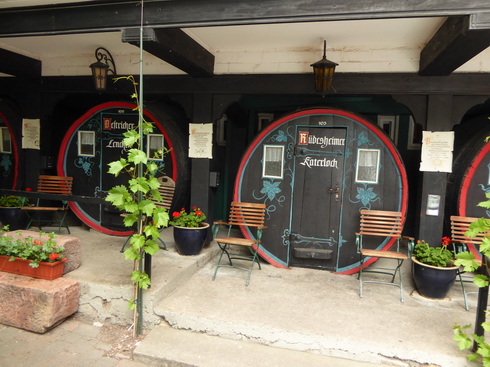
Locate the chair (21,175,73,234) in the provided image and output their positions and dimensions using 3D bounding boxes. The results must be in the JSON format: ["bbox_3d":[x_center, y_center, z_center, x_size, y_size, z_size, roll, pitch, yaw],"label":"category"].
[{"bbox_3d":[-2.635,0.343,4.565,0.544,0.827,0.624,2,6,-10],"label":"chair"}]

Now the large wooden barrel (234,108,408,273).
[{"bbox_3d":[1.083,0.071,5.285,2.220,2.200,2.000,3,5,8],"label":"large wooden barrel"}]

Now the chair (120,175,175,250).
[{"bbox_3d":[-1.257,0.399,4.479,0.440,0.990,0.580,6,6,33],"label":"chair"}]

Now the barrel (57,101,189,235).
[{"bbox_3d":[-1.799,-0.287,6.274,2.120,2.100,2.000,4,5,13],"label":"barrel"}]

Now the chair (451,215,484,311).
[{"bbox_3d":[2.496,0.834,3.593,0.560,0.860,0.570,4,5,10],"label":"chair"}]

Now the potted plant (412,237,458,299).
[{"bbox_3d":[2.139,0.913,3.769,0.520,0.640,0.520,4,5,12],"label":"potted plant"}]

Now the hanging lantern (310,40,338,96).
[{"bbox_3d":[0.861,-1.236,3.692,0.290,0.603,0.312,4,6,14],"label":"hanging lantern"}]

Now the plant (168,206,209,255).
[{"bbox_3d":[-0.692,0.577,4.314,0.529,0.595,0.507,4,6,14],"label":"plant"}]

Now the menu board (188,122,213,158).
[{"bbox_3d":[-0.573,-0.553,4.412,0.326,0.444,0.020,4,6,14],"label":"menu board"}]

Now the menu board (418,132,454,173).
[{"bbox_3d":[2.112,-0.348,3.726,0.322,0.438,0.020,4,6,14],"label":"menu board"}]

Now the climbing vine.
[{"bbox_3d":[-0.926,0.221,2.863,0.551,2.215,0.392,4,6,14],"label":"climbing vine"}]

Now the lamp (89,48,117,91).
[{"bbox_3d":[-1.831,-1.459,4.453,0.287,0.570,0.435,4,6,14],"label":"lamp"}]

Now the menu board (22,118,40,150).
[{"bbox_3d":[-3.436,-0.787,5.450,0.355,0.475,0.020,4,5,15],"label":"menu board"}]

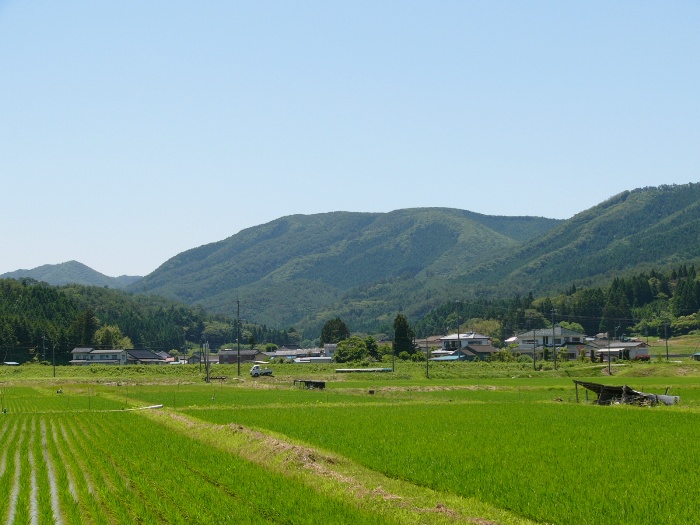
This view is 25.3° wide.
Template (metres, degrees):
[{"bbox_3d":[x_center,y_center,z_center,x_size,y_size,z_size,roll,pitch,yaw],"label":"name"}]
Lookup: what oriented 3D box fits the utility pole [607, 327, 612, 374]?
[{"bbox_3d":[40.059,13.595,240.000,0.310,7.500,0.310,0,-4,0],"label":"utility pole"}]

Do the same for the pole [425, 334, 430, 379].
[{"bbox_3d":[11.811,14.307,237.000,0.290,6.600,0.290,0,-4,0],"label":"pole"}]

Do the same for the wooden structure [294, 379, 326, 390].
[{"bbox_3d":[-3.726,11.710,148.000,3.100,1.020,1.500,0,-4,0],"label":"wooden structure"}]

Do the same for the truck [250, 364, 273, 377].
[{"bbox_3d":[-13.114,16.170,231.000,3.320,1.800,1.420,0,-4,-8],"label":"truck"}]

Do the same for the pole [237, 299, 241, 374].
[{"bbox_3d":[-17.078,11.714,240.000,0.400,11.600,0.400,0,-4,0],"label":"pole"}]

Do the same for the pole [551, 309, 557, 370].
[{"bbox_3d":[36.439,13.747,278.000,0.420,11.100,0.400,-3,-4,0],"label":"pole"}]

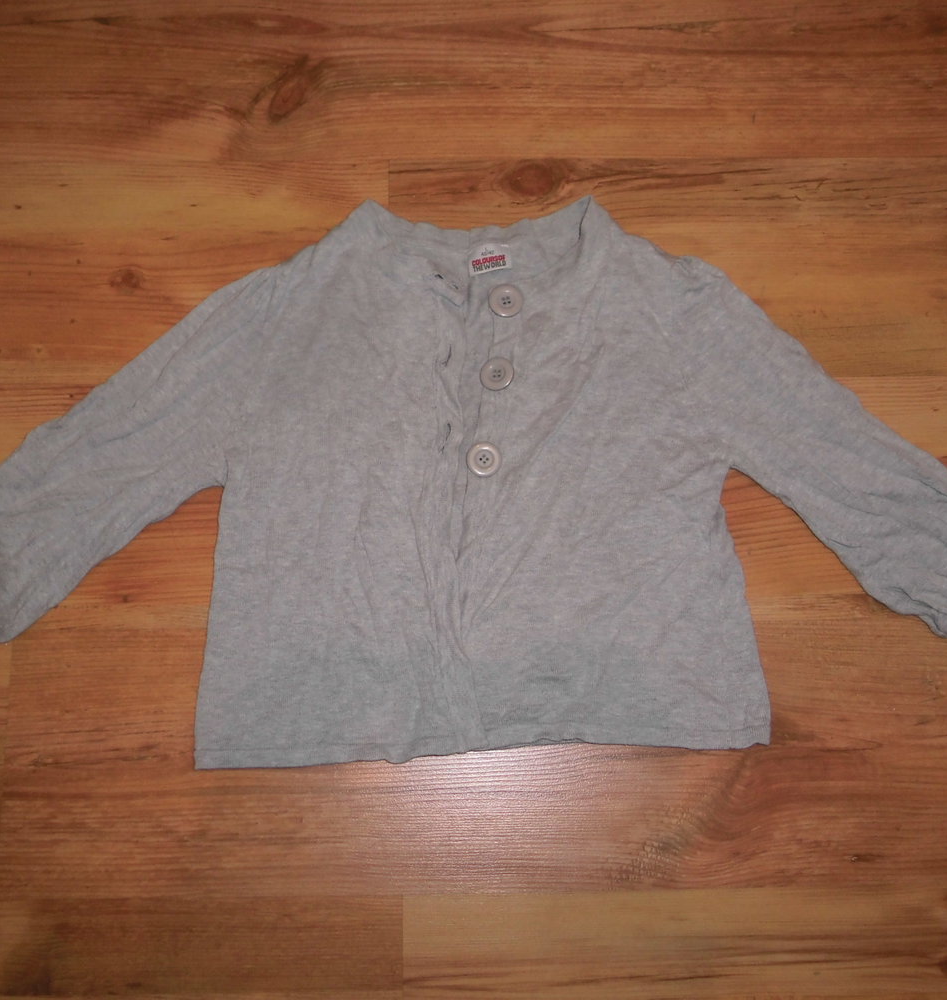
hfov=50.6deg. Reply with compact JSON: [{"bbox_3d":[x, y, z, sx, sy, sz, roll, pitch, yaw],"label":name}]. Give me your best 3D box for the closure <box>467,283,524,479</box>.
[{"bbox_3d":[0.018,-0.098,0.814,0.035,0.008,0.166,8,79,1],"label":"closure"}]

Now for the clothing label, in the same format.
[{"bbox_3d":[0.014,-0.203,0.840,0.036,0.003,0.025,-11,79,-3],"label":"clothing label"}]

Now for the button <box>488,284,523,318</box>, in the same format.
[{"bbox_3d":[0.027,-0.165,0.826,0.029,0.004,0.029,-1,79,-1],"label":"button"}]

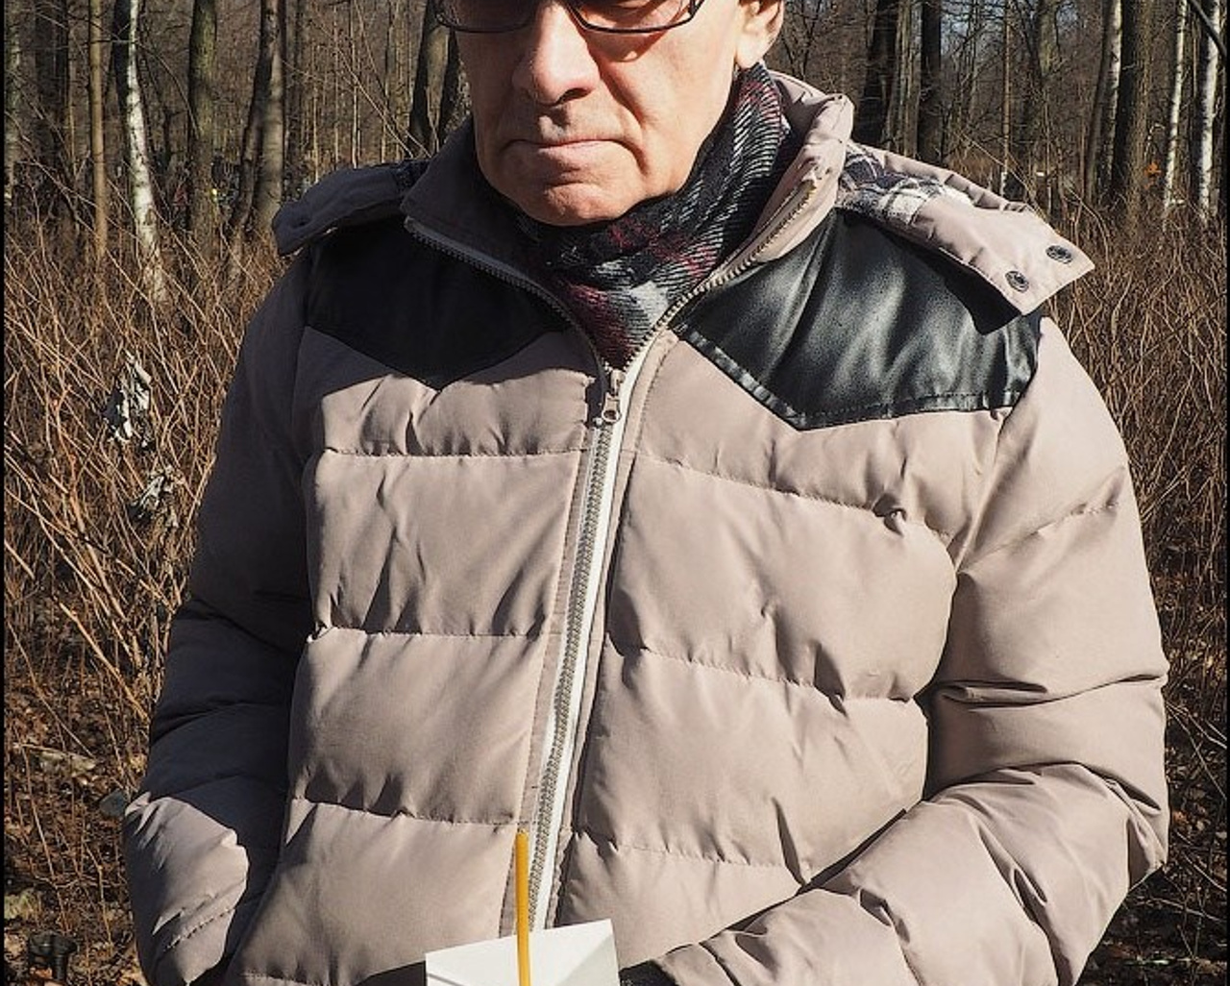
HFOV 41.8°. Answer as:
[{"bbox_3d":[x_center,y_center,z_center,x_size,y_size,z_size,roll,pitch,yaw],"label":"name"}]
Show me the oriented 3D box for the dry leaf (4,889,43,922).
[{"bbox_3d":[-1.249,0.868,3.386,0.090,0.030,0.090,-4,11,-21],"label":"dry leaf"}]

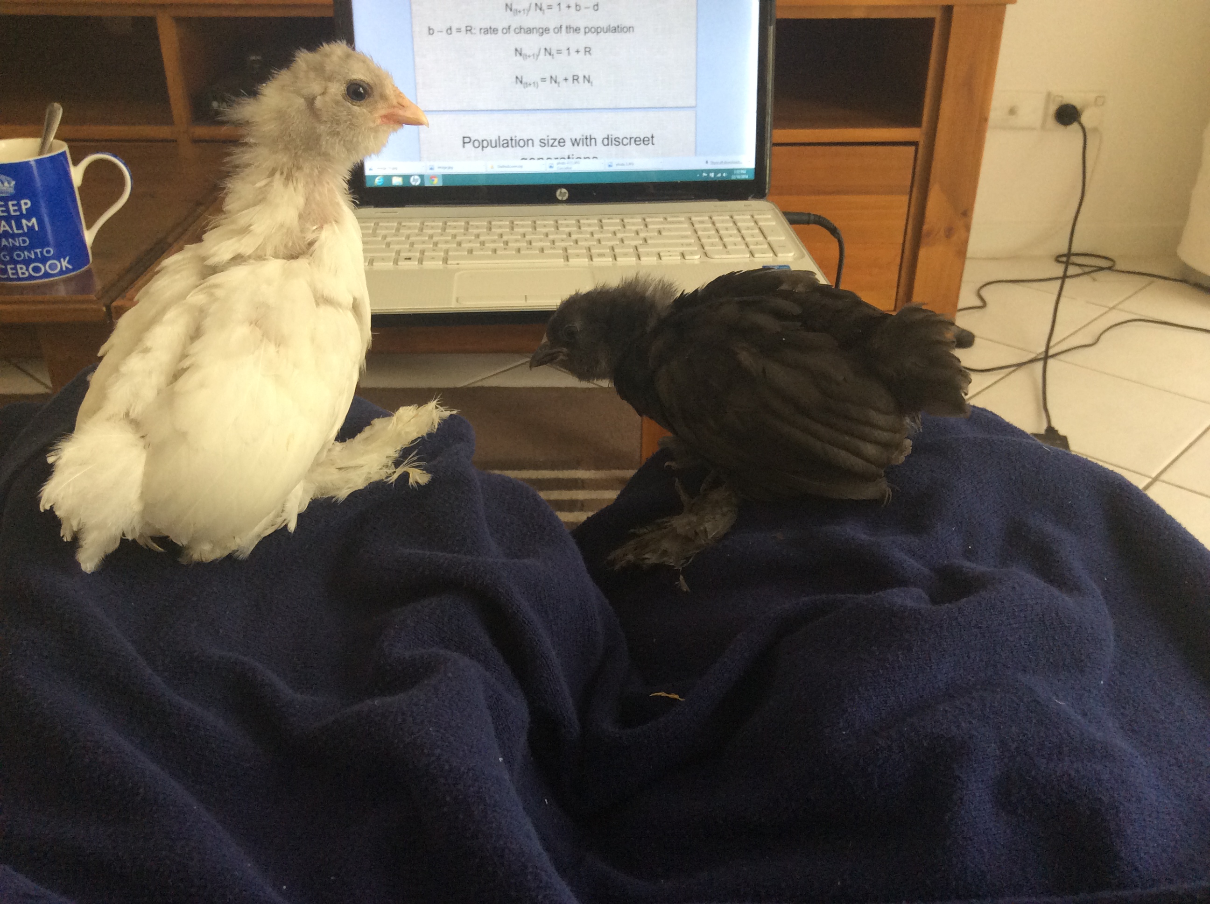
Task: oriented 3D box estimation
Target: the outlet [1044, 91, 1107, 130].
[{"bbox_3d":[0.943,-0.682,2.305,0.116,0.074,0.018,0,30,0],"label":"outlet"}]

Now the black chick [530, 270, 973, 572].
[{"bbox_3d":[0.068,-0.021,0.513,0.190,0.125,0.105,0,30,0],"label":"black chick"}]

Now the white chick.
[{"bbox_3d":[-0.145,-0.060,0.473,0.175,0.195,0.115,-23,37,-34],"label":"white chick"}]

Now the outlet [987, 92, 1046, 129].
[{"bbox_3d":[0.819,-0.683,2.310,0.116,0.074,0.013,0,30,0],"label":"outlet"}]

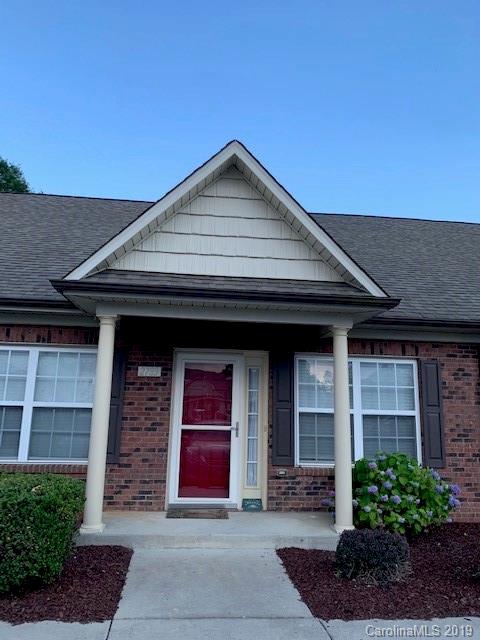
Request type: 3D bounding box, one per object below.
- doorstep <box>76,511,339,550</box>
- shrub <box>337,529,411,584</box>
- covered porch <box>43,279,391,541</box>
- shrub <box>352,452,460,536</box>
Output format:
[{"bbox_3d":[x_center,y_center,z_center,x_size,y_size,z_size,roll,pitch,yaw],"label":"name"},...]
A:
[{"bbox_3d":[-0.252,2.496,5.744,3.080,0.135,1.240,2,-11,-5],"label":"doorstep"},{"bbox_3d":[1.329,2.281,4.794,0.755,0.410,0.740,3,-11,-6],"label":"shrub"},{"bbox_3d":[-0.209,1.023,5.917,3.890,2.870,1.620,3,-11,-6],"label":"covered porch"},{"bbox_3d":[2.068,2.224,6.221,1.630,1.015,1.100,3,-11,-6],"label":"shrub"}]

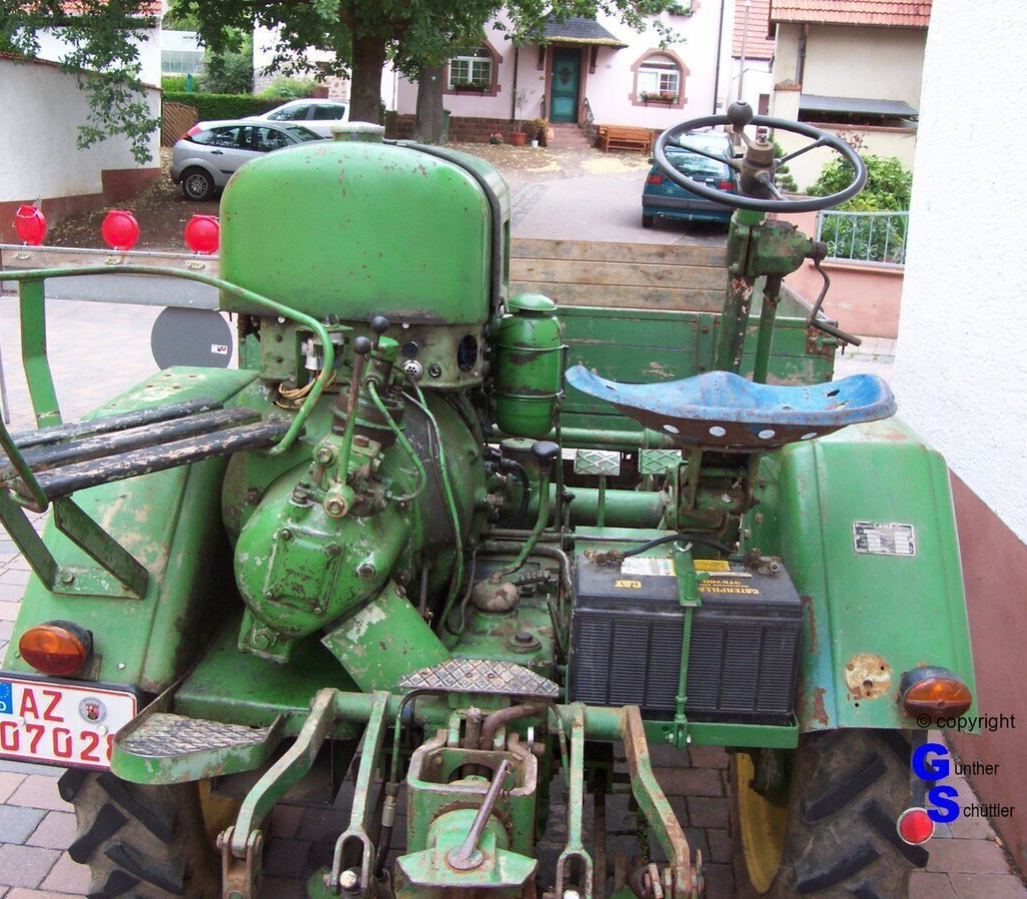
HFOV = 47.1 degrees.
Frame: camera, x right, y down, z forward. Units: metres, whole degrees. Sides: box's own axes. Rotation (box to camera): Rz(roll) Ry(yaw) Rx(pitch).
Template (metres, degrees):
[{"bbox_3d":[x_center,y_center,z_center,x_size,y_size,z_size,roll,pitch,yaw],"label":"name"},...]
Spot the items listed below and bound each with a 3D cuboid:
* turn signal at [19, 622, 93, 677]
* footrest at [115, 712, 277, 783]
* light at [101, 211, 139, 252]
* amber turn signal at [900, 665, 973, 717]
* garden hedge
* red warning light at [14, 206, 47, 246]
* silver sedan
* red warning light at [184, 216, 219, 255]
[{"bbox_3d":[-0.739,0.322,1.900,0.108,0.073,0.063,2,17,4],"label":"turn signal"},{"bbox_3d":[-0.476,0.450,1.786,0.210,0.047,0.155,5,14,8],"label":"footrest"},{"bbox_3d":[-1.931,-1.073,5.790,0.182,0.200,0.065,5,14,9],"label":"light"},{"bbox_3d":[0.642,0.368,1.790,0.106,0.072,0.063,2,17,4],"label":"amber turn signal"},{"bbox_3d":[-7.791,-8.833,31.500,3.800,1.500,0.900,1,13,-6],"label":"garden hedge"},{"bbox_3d":[-2.467,-1.142,6.020,0.182,0.200,0.065,9,15,23],"label":"red warning light"},{"bbox_3d":[-4.321,-5.352,22.160,4.170,1.430,1.700,9,19,16],"label":"silver sedan"},{"bbox_3d":[-1.471,-1.022,5.600,0.182,0.195,0.095,7,13,17],"label":"red warning light"}]

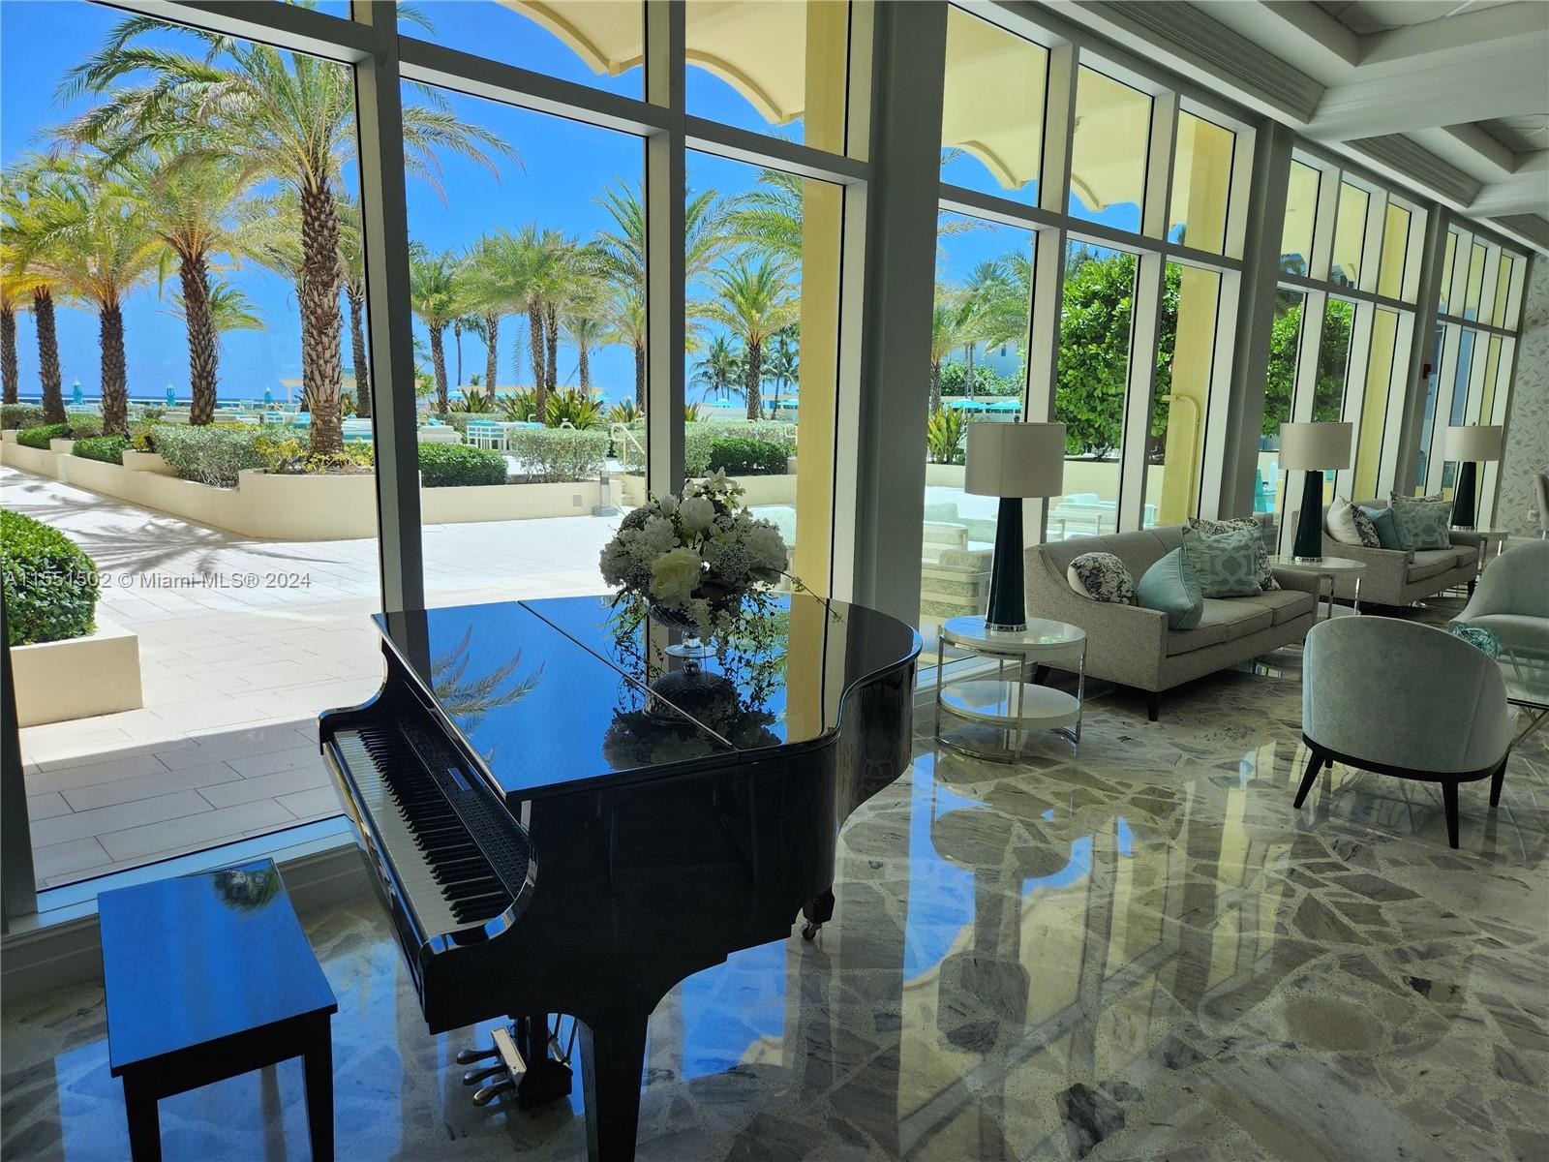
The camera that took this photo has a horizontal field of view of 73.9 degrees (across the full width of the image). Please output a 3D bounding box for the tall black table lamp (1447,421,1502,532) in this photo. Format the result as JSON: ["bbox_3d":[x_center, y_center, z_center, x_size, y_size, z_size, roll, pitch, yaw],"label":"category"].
[{"bbox_3d":[6.713,-1.016,9.948,0.435,0.970,0.435,-8,13,-43],"label":"tall black table lamp"}]

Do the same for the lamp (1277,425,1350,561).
[{"bbox_3d":[3.924,-0.630,7.510,0.453,0.993,0.453,-8,13,-43],"label":"lamp"}]

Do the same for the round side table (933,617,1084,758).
[{"bbox_3d":[1.140,0.512,4.965,0.680,0.585,0.680,1,10,0],"label":"round side table"}]

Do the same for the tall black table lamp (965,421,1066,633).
[{"bbox_3d":[1.151,-0.261,4.998,0.453,0.993,0.453,1,10,0],"label":"tall black table lamp"}]

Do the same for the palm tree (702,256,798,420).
[{"bbox_3d":[-0.731,-7.994,35.160,4.100,5.944,4.100,1,10,0],"label":"palm tree"}]

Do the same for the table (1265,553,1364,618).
[{"bbox_3d":[3.966,0.138,7.616,0.690,0.555,0.690,-8,13,-43],"label":"table"}]

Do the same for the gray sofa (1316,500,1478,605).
[{"bbox_3d":[5.300,-0.213,8.915,2.090,0.850,0.850,-8,13,-42],"label":"gray sofa"}]

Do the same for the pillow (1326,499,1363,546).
[{"bbox_3d":[4.804,-0.453,8.675,0.190,0.450,0.450,-11,4,25],"label":"pillow"}]

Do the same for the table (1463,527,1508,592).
[{"bbox_3d":[6.668,-0.236,9.994,0.680,0.585,0.680,-8,13,-43],"label":"table"}]

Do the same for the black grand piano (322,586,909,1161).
[{"bbox_3d":[-0.268,0.669,2.635,1.525,1.010,1.500,-4,11,-28],"label":"black grand piano"}]

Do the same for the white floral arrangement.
[{"bbox_3d":[-0.193,-0.061,2.520,0.471,0.430,0.424,1,10,0],"label":"white floral arrangement"}]

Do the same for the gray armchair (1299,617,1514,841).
[{"bbox_3d":[2.628,0.527,4.295,0.730,0.850,0.780,11,14,44],"label":"gray armchair"}]

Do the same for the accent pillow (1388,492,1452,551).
[{"bbox_3d":[5.800,-0.503,9.248,0.520,0.470,0.180,0,-8,-5],"label":"accent pillow"}]

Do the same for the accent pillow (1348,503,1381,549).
[{"bbox_3d":[4.960,-0.422,8.690,0.190,0.450,0.450,-11,4,25],"label":"accent pillow"}]

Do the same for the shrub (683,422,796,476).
[{"bbox_3d":[-0.552,-2.103,16.483,1.900,0.870,1.200,1,10,0],"label":"shrub"}]

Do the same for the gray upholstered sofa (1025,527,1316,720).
[{"bbox_3d":[2.486,0.169,6.345,2.090,0.850,0.850,-8,13,-42],"label":"gray upholstered sofa"}]

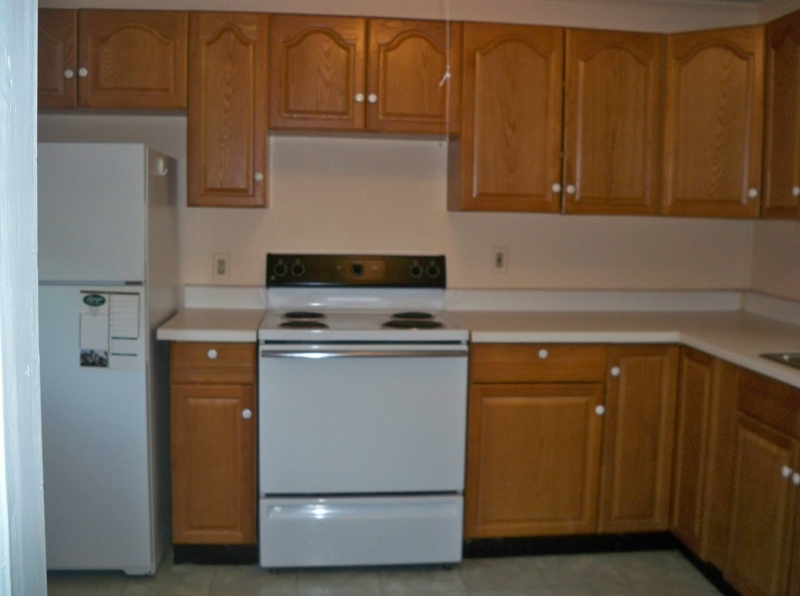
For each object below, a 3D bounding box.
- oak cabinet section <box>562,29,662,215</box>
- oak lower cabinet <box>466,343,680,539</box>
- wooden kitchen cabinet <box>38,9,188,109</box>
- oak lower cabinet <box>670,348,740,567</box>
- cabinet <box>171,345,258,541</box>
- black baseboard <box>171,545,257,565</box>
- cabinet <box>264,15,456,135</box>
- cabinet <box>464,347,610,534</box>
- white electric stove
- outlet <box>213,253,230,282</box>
[{"bbox_3d":[0.849,-0.726,3.437,0.410,0.737,0.323,0,6,-6],"label":"oak cabinet section"},{"bbox_3d":[0.634,0.510,3.427,0.821,0.766,0.620,0,7,-6],"label":"oak lower cabinet"},{"bbox_3d":[-1.224,-0.933,3.204,0.790,0.380,0.318,0,7,-6],"label":"wooden kitchen cabinet"},{"bbox_3d":[1.400,0.575,3.012,0.610,0.766,0.380,0,7,-6],"label":"oak lower cabinet"},{"bbox_3d":[-0.712,0.500,3.278,0.309,0.766,0.620,0,7,-6],"label":"cabinet"},{"bbox_3d":[-0.694,0.961,3.100,0.304,0.110,0.025,0,7,-6],"label":"black baseboard"},{"bbox_3d":[-0.146,-0.888,3.328,0.763,0.433,0.318,0,7,-6],"label":"cabinet"},{"bbox_3d":[0.489,0.509,3.411,0.529,0.766,0.620,0,7,-6],"label":"cabinet"},{"bbox_3d":[-0.164,0.422,3.288,0.763,1.160,0.680,0,7,-6],"label":"white electric stove"},{"bbox_3d":[-0.771,-0.134,3.505,0.072,0.116,0.010,0,7,-6],"label":"outlet"}]

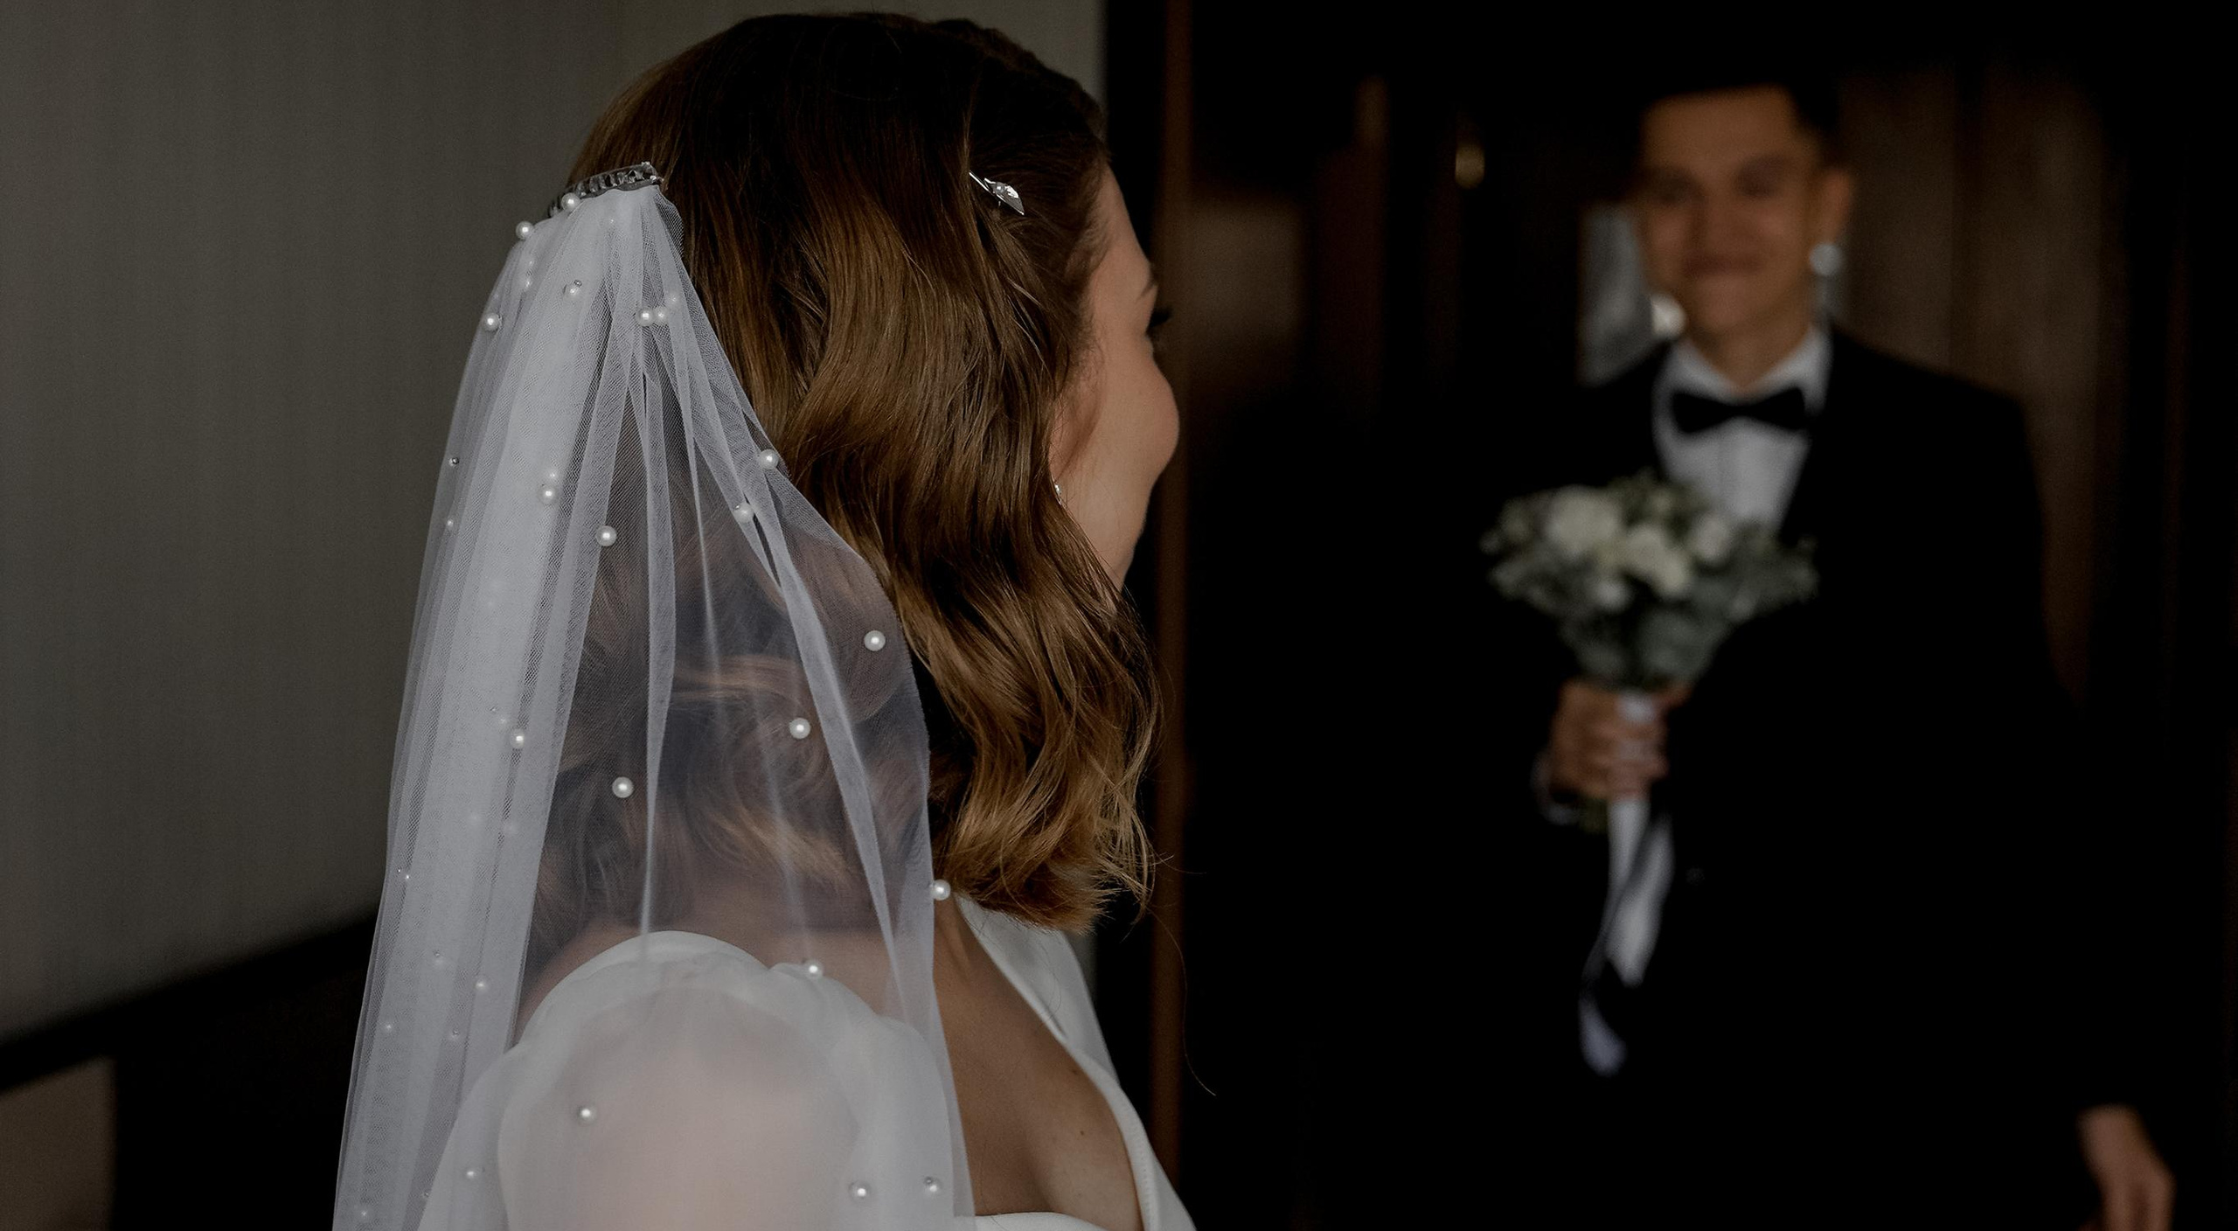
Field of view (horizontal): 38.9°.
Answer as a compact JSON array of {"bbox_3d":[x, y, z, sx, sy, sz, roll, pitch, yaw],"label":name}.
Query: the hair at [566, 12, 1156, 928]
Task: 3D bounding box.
[{"bbox_3d":[-0.103,-0.058,1.260,0.235,0.355,0.235,4,5,37],"label":"hair"}]

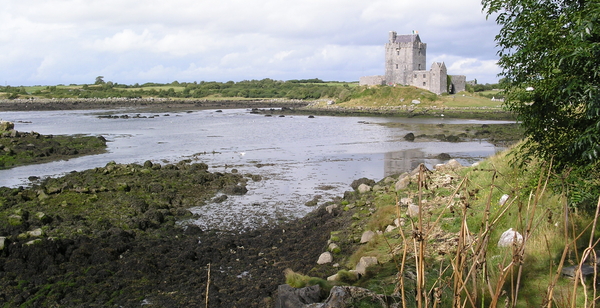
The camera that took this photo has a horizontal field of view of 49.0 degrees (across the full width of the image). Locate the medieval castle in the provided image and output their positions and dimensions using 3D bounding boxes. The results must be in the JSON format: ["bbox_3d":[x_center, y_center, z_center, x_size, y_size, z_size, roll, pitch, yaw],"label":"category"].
[{"bbox_3d":[42.200,-33.300,246.200,32.500,21.600,22.000,4,7,36],"label":"medieval castle"}]

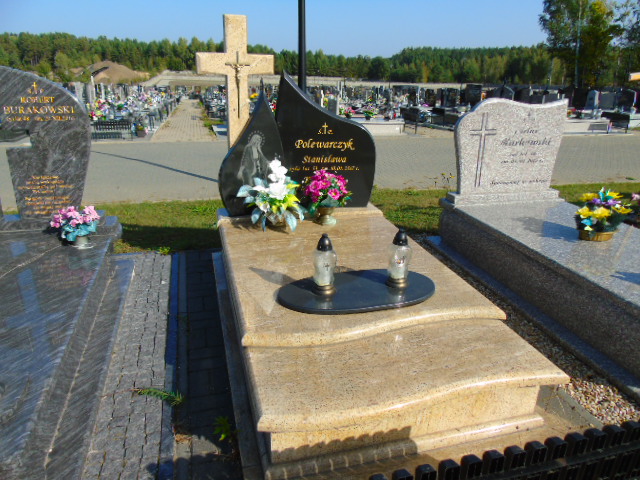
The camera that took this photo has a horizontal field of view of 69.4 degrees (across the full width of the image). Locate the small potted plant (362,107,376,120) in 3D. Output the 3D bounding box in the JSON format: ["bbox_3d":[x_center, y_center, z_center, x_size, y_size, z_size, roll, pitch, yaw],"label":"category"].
[{"bbox_3d":[1.328,-3.394,12.400,0.370,0.380,0.350,0,19,0],"label":"small potted plant"}]

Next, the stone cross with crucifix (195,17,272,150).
[{"bbox_3d":[-0.568,-0.859,3.262,0.517,1.322,0.100,-5,21,-14],"label":"stone cross with crucifix"}]

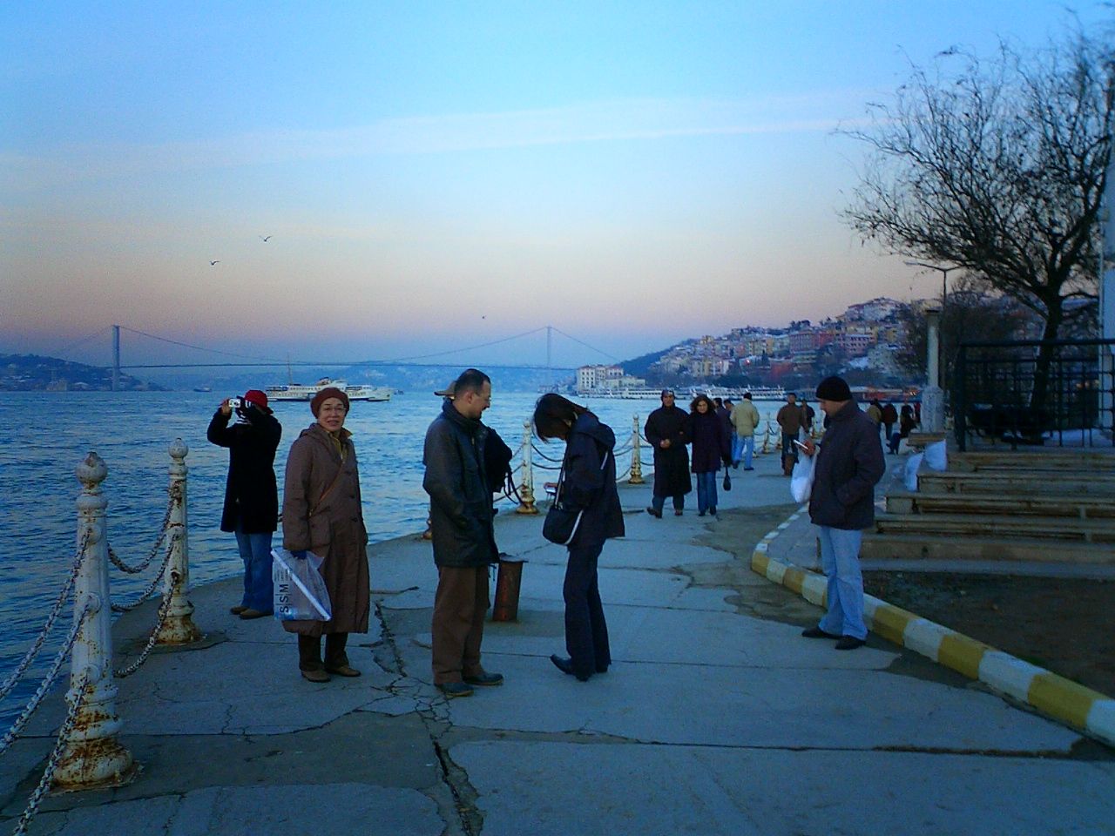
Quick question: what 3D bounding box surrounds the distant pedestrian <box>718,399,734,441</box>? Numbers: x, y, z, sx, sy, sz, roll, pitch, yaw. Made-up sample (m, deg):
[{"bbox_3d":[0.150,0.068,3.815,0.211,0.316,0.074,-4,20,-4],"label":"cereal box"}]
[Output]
[{"bbox_3d":[4.083,0.313,28.982,0.400,1.600,0.500,0,1,-18],"label":"distant pedestrian"}]

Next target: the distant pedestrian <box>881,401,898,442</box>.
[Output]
[{"bbox_3d":[13.209,0.116,47.282,0.550,1.600,0.400,0,1,12],"label":"distant pedestrian"}]

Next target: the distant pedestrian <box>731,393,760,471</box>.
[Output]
[{"bbox_3d":[4.225,0.286,26.781,0.580,1.720,0.440,0,1,-9],"label":"distant pedestrian"}]

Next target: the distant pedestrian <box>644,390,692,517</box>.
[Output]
[{"bbox_3d":[1.532,0.482,16.500,0.640,1.730,0.420,0,1,10],"label":"distant pedestrian"}]

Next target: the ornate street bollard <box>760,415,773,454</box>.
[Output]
[{"bbox_3d":[6.315,0.461,36.000,0.320,1.240,0.320,0,1,0],"label":"ornate street bollard"}]

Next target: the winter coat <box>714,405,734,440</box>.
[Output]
[{"bbox_3d":[4.061,0.164,28.990,0.380,0.880,0.480,0,1,-18],"label":"winter coat"}]

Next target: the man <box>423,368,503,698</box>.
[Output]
[{"bbox_3d":[-0.512,0.605,6.481,0.420,1.740,0.540,1,1,18],"label":"man"}]

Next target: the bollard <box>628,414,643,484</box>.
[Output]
[{"bbox_3d":[1.448,0.560,22.086,0.290,1.270,0.290,0,1,0],"label":"bollard"}]

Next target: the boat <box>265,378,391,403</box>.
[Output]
[{"bbox_3d":[-99.936,-12.524,519.888,55.000,10.000,10.500,0,1,3],"label":"boat"}]

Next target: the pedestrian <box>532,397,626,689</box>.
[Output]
[{"bbox_3d":[0.127,0.665,6.882,0.500,1.610,0.480,0,1,10],"label":"pedestrian"}]

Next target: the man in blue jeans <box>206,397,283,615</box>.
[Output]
[{"bbox_3d":[-2.288,0.613,8.702,0.480,1.630,0.520,-1,2,-43],"label":"man in blue jeans"}]

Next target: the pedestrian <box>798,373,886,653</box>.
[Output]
[{"bbox_3d":[1.856,0.619,7.800,0.530,1.740,0.530,0,1,-10],"label":"pedestrian"}]

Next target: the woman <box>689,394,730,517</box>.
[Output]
[{"bbox_3d":[2.102,0.504,16.532,0.540,1.630,0.380,0,1,10],"label":"woman"}]

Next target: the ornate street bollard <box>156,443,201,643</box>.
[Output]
[{"bbox_3d":[-2.502,0.803,7.880,0.310,1.320,0.310,0,1,0],"label":"ornate street bollard"}]

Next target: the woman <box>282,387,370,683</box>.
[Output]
[{"bbox_3d":[-1.320,0.648,6.802,0.530,1.640,0.420,-1,1,-30],"label":"woman"}]

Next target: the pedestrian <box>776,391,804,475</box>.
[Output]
[{"bbox_3d":[5.321,0.288,27.181,0.600,1.710,0.420,0,1,9],"label":"pedestrian"}]

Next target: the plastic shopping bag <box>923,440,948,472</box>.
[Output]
[{"bbox_3d":[7.622,0.763,24.000,0.470,0.650,0.380,0,1,0],"label":"plastic shopping bag"}]

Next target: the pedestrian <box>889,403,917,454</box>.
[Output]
[{"bbox_3d":[9.442,0.309,32.500,0.780,1.320,0.500,0,1,-12],"label":"pedestrian"}]

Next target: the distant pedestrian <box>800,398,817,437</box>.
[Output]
[{"bbox_3d":[8.749,0.184,42.000,0.520,1.700,0.360,1,1,18],"label":"distant pedestrian"}]

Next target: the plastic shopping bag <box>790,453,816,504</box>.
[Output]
[{"bbox_3d":[1.625,0.396,7.900,0.210,0.350,0.200,0,1,-6],"label":"plastic shopping bag"}]

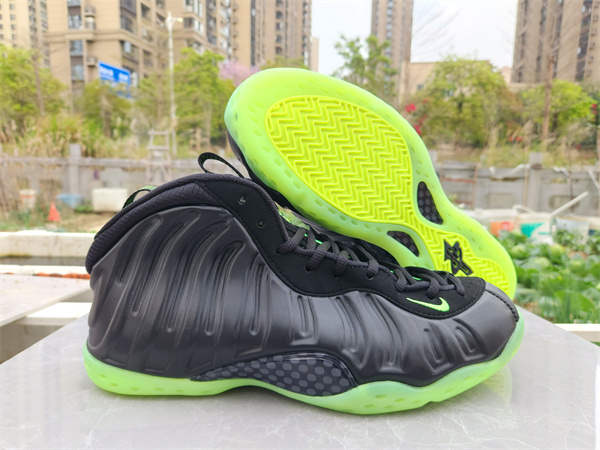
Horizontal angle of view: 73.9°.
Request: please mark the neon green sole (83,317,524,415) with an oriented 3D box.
[{"bbox_3d":[0.002,0.087,0.286,0.305,0.047,0.111,0,5,1],"label":"neon green sole"}]

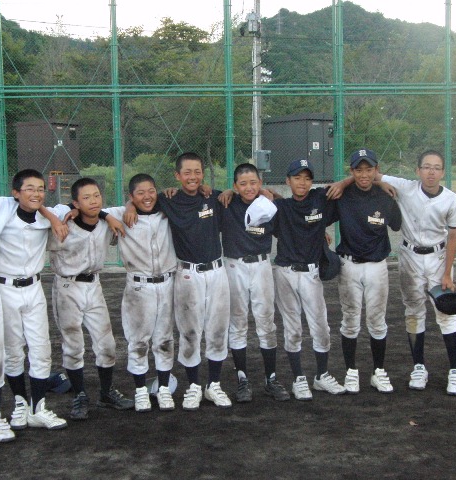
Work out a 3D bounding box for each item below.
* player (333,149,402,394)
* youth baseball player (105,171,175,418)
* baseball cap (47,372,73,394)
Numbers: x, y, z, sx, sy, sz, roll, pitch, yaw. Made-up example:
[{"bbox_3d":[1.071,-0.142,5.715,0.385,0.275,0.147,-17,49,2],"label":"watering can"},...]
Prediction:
[{"bbox_3d":[0.964,0.202,5.746,0.540,1.659,0.400,0,5,8],"label":"player"},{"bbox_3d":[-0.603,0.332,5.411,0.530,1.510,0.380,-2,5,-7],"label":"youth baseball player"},{"bbox_3d":[-1.220,0.994,5.894,0.250,0.130,0.180,2,6,35],"label":"baseball cap"}]

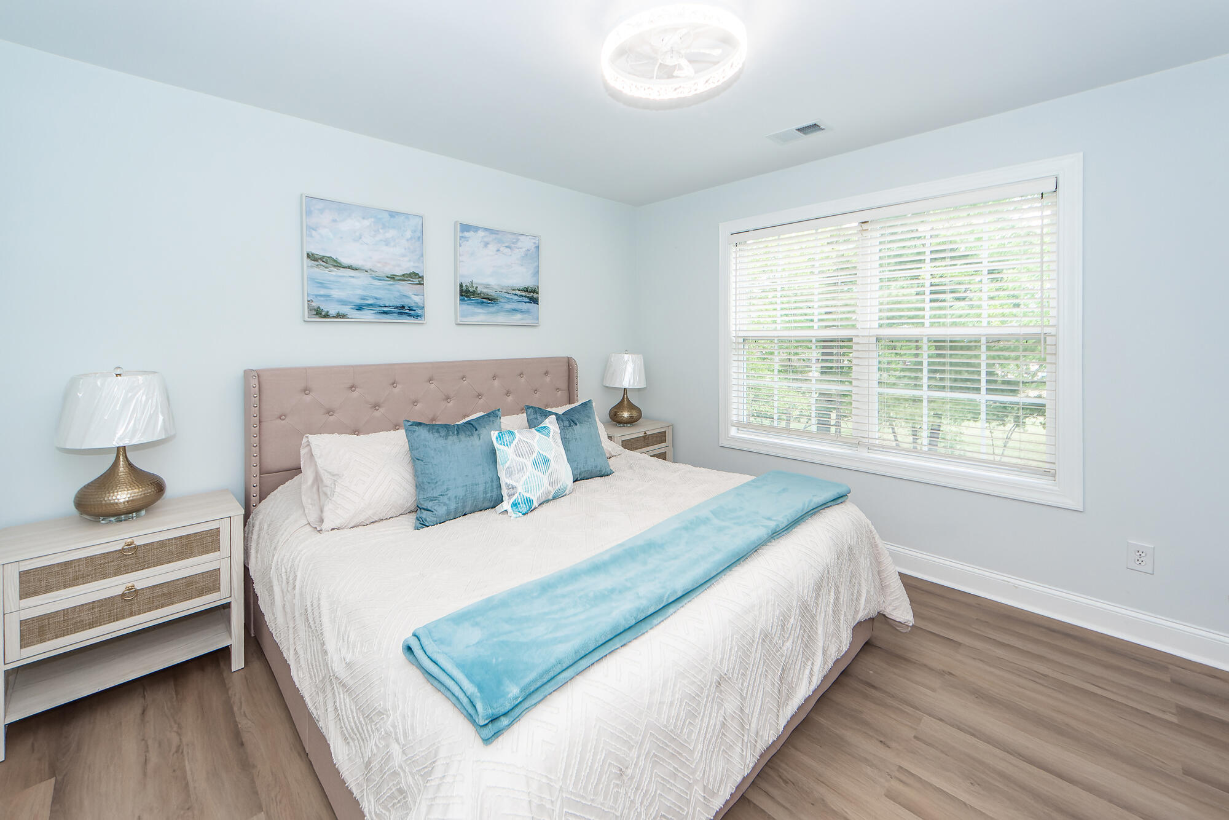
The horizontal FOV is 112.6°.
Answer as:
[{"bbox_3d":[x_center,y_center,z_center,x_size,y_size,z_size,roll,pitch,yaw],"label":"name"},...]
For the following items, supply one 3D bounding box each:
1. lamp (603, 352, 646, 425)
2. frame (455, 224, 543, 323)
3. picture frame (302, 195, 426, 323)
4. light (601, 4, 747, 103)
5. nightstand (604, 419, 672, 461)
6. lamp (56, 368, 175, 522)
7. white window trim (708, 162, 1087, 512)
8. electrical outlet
[{"bbox_3d":[0.096,-0.174,3.405,0.332,0.619,0.332,0,4,0],"label":"lamp"},{"bbox_3d":[-0.800,-0.944,2.904,0.632,0.683,0.045,-3,5,-39],"label":"frame"},{"bbox_3d":[-1.425,-0.857,2.389,0.622,0.685,0.045,-3,5,-39],"label":"picture frame"},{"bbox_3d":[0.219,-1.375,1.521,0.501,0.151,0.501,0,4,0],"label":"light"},{"bbox_3d":[0.113,0.486,3.419,0.616,0.660,0.396,-3,5,-39],"label":"nightstand"},{"bbox_3d":[-2.013,0.139,1.670,0.332,0.618,0.332,-3,5,-39],"label":"lamp"},{"bbox_3d":[1.536,-0.487,2.594,1.927,1.749,0.070,3,5,40],"label":"white window trim"},{"bbox_3d":[2.421,0.681,1.885,0.078,0.127,0.012,3,5,40],"label":"electrical outlet"}]

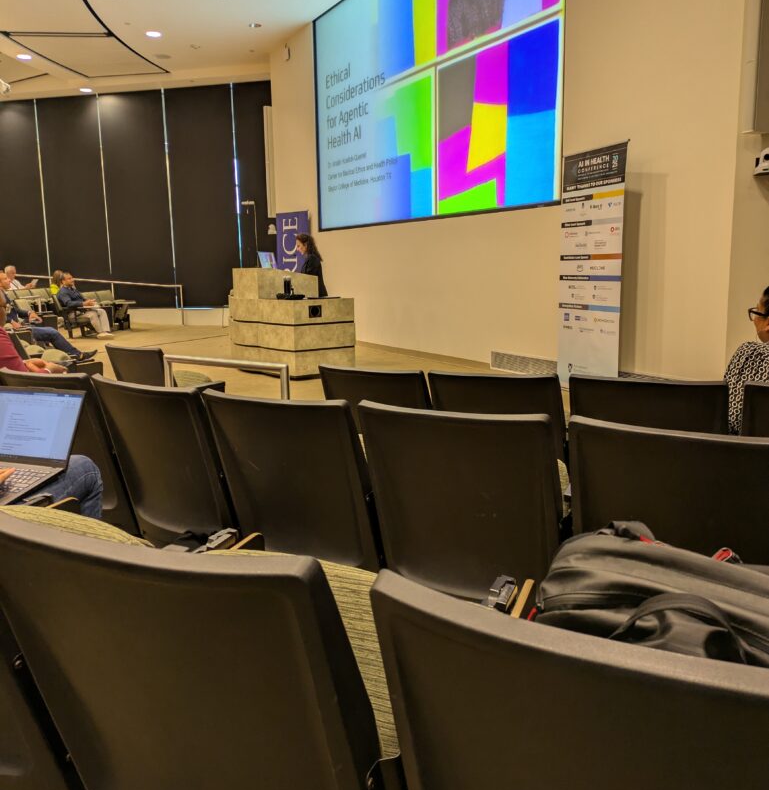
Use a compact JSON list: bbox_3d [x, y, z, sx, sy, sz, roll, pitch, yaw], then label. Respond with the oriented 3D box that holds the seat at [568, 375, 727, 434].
[{"bbox_3d":[1.066,0.311,3.070,0.530,0.840,0.600,3,10,21],"label":"seat"}]

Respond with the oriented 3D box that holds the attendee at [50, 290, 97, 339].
[{"bbox_3d":[-5.695,-1.445,13.556,0.620,0.840,0.550,0,10,7],"label":"attendee"}]

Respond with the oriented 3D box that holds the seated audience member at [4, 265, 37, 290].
[{"bbox_3d":[-7.374,-1.987,15.108,0.850,1.280,0.550,1,10,9],"label":"seated audience member"}]

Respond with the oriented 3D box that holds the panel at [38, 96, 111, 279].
[{"bbox_3d":[-7.084,-4.354,16.926,1.628,4.674,0.060,2,10,14],"label":"panel"}]

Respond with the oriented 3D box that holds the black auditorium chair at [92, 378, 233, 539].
[{"bbox_3d":[-0.655,0.335,2.734,0.530,0.840,0.600,5,11,30],"label":"black auditorium chair"}]

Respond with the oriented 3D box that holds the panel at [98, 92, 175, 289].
[{"bbox_3d":[-5.510,-4.308,16.540,1.614,4.674,0.060,2,10,13],"label":"panel"}]

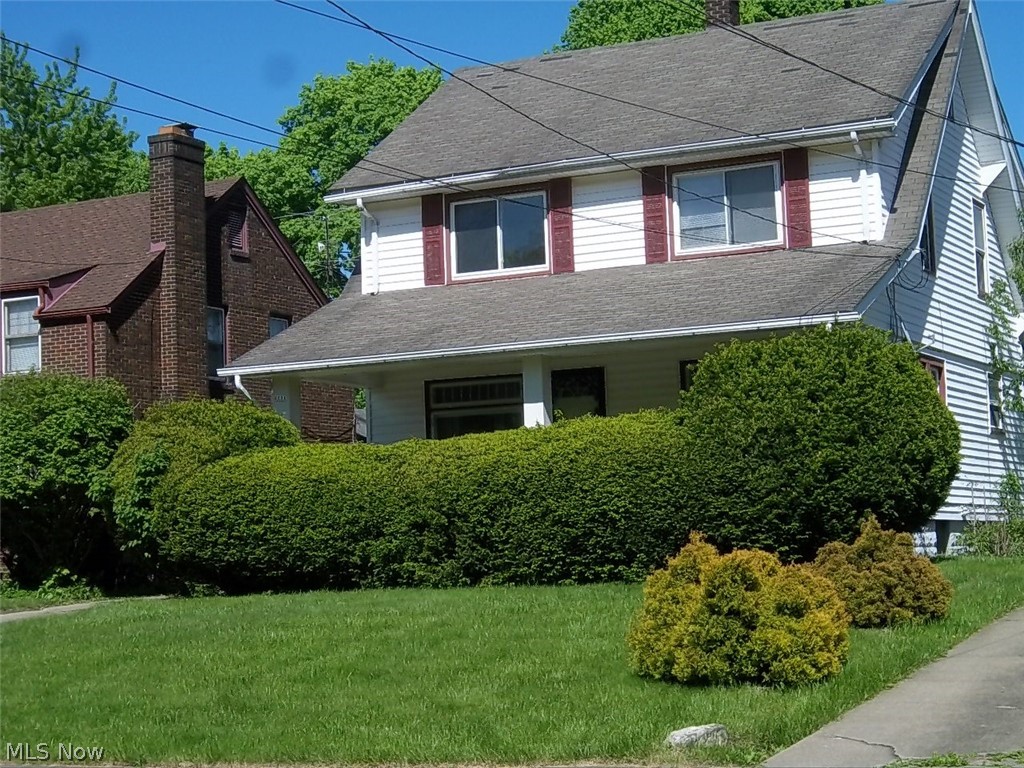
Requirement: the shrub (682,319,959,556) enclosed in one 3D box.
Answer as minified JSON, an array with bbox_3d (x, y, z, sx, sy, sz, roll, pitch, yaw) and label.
[{"bbox_3d":[3.663,0.737,25.079,3.200,2.900,3.000,-5,-6,26],"label":"shrub"}]

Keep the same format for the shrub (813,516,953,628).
[{"bbox_3d":[3.958,1.998,22.500,1.480,1.180,1.400,-5,-6,26],"label":"shrub"}]

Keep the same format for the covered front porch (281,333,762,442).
[{"bbox_3d":[0.878,0.858,29.466,8.600,2.850,3.100,-5,-6,26],"label":"covered front porch"}]

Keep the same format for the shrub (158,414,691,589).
[{"bbox_3d":[-0.973,1.567,26.864,7.500,2.100,2.000,-5,-6,26],"label":"shrub"}]

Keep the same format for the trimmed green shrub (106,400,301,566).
[{"bbox_3d":[-4.353,1.604,29.651,2.700,2.670,2.600,-5,-6,26],"label":"trimmed green shrub"}]

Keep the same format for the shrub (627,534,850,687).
[{"bbox_3d":[2.156,2.114,20.002,2.050,1.370,1.950,-2,-5,0],"label":"shrub"}]

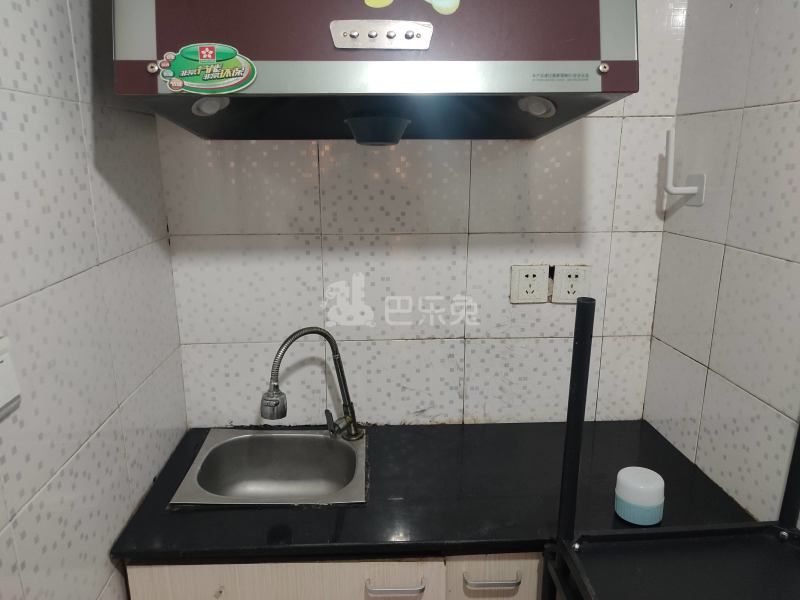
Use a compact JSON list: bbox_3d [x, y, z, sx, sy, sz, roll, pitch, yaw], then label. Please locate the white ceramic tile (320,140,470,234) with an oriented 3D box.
[{"bbox_3d":[-0.011,-0.272,1.273,0.330,0.252,0.010,-1,14,-2],"label":"white ceramic tile"}]

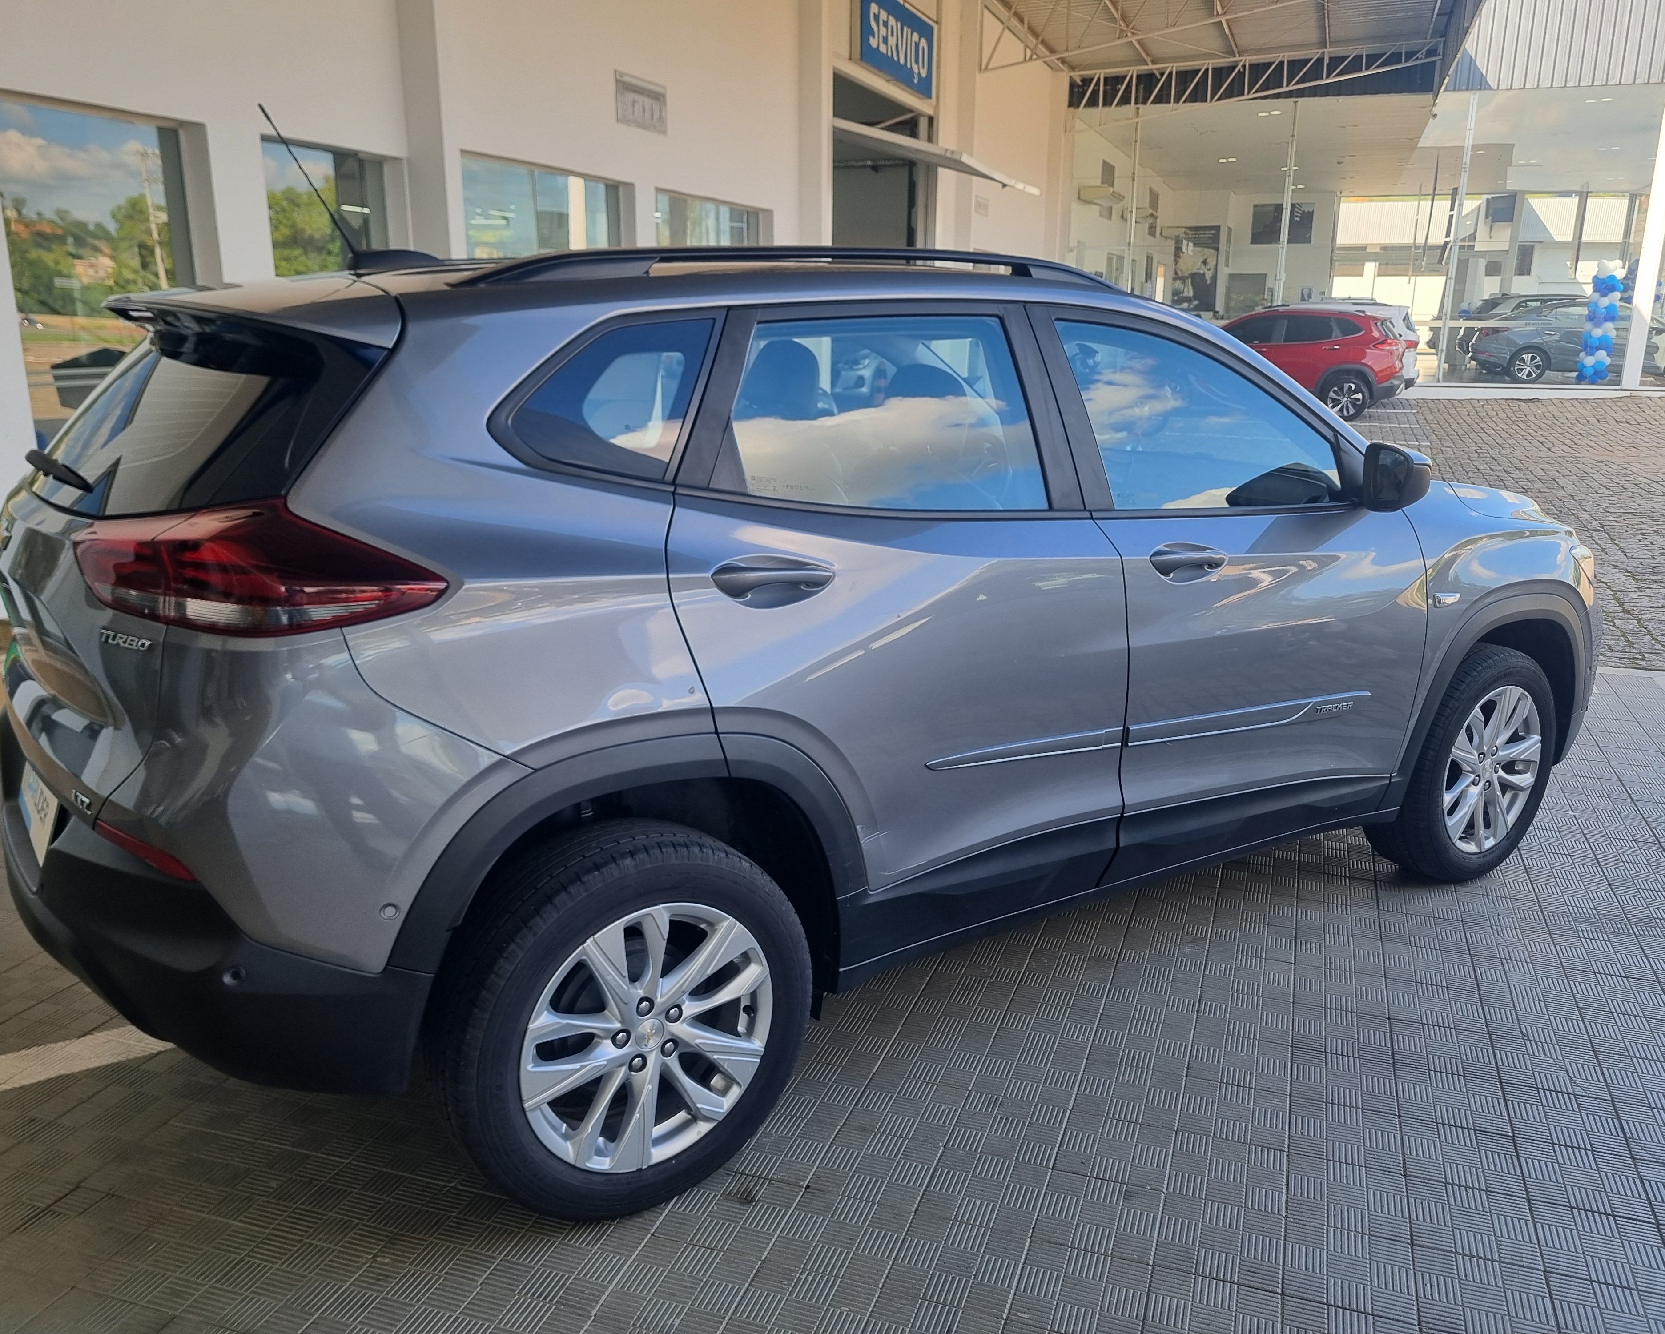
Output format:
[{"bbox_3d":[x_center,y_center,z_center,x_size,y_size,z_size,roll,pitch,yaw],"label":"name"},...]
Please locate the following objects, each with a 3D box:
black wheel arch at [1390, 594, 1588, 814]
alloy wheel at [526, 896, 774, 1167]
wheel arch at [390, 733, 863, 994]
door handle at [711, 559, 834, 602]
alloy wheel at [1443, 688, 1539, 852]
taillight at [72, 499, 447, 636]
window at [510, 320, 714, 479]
[{"bbox_3d":[1.754,0.065,3.603,0.950,0.545,0.120,-9,17,-34],"label":"black wheel arch"},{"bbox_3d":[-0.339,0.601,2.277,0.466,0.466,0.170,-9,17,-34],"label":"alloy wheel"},{"bbox_3d":[-0.313,0.358,2.169,0.835,0.525,0.120,-9,17,-34],"label":"wheel arch"},{"bbox_3d":[-0.103,-0.143,2.159,0.233,0.073,0.050,-9,17,-34],"label":"door handle"},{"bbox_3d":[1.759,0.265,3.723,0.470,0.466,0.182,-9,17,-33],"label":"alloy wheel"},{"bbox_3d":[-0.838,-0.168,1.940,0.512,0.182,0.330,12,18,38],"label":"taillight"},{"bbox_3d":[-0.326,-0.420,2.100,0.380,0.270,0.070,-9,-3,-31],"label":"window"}]

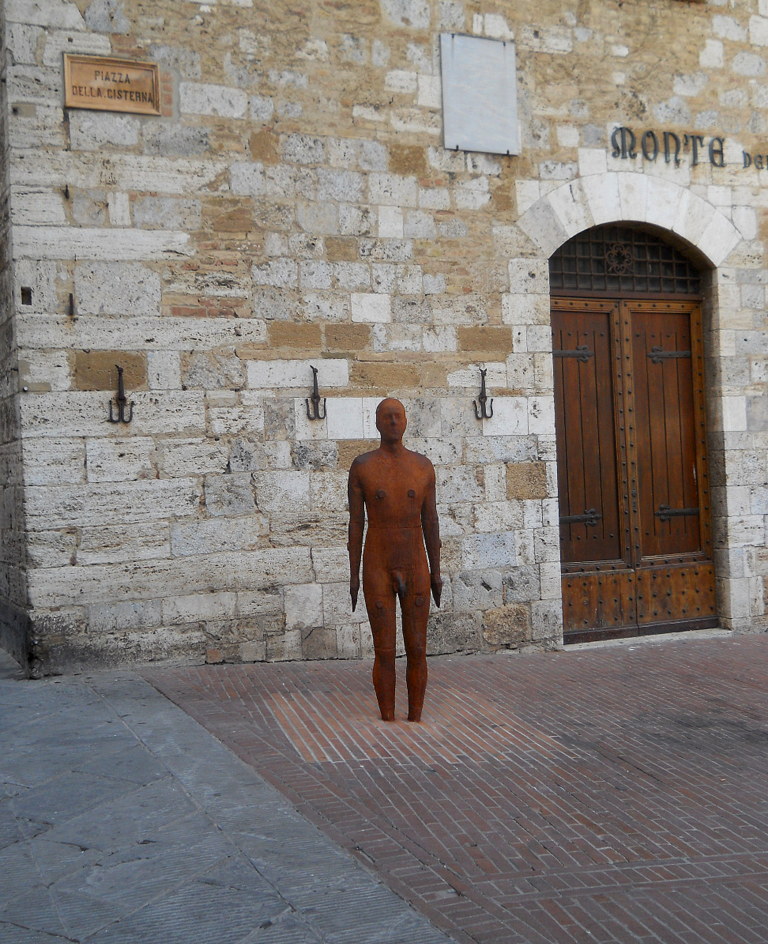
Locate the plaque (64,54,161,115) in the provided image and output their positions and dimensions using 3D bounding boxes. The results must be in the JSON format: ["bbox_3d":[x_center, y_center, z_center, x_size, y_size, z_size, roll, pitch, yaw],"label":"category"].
[{"bbox_3d":[-1.858,-2.674,7.544,0.645,0.370,0.050,-2,-1,-24],"label":"plaque"}]

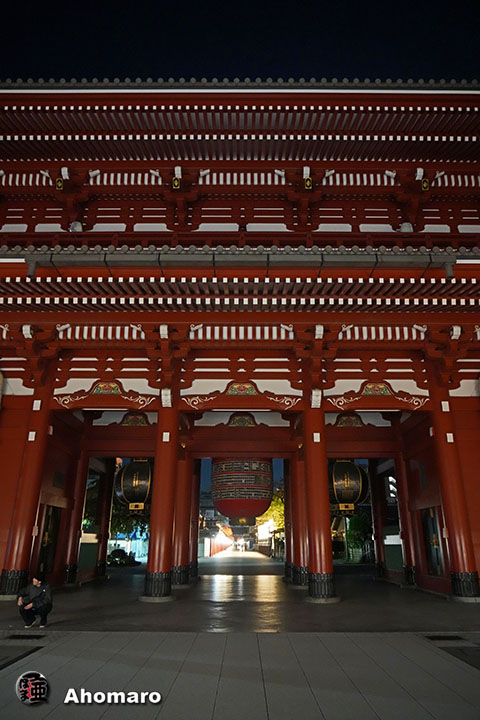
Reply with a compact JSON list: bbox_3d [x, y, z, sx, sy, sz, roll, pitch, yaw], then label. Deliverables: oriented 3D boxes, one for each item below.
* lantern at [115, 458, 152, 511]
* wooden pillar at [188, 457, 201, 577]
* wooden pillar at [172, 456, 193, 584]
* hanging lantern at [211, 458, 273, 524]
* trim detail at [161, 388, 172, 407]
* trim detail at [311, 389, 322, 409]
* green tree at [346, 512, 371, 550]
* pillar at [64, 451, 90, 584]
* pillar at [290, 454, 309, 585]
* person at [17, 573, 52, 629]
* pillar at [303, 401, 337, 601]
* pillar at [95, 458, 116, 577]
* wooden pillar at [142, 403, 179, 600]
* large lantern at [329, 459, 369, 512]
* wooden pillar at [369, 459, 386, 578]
[{"bbox_3d":[-4.304,5.383,20.919,2.250,2.750,2.100,0,-21,0],"label":"lantern"},{"bbox_3d":[-2.245,7.316,22.310,0.720,5.300,0.720,0,-21,0],"label":"wooden pillar"},{"bbox_3d":[-2.265,5.985,18.323,0.730,4.900,0.730,0,-21,0],"label":"wooden pillar"},{"bbox_3d":[0.093,5.299,20.922,2.680,3.650,2.680,0,-21,0],"label":"hanging lantern"},{"bbox_3d":[-2.304,1.221,15.153,0.290,0.560,0.250,0,-21,0],"label":"trim detail"},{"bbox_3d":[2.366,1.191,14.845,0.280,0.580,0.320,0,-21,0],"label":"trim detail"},{"bbox_3d":[10.075,14.660,40.366,2.400,3.600,2.400,0,-21,0],"label":"green tree"},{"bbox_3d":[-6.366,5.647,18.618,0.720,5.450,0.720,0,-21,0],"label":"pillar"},{"bbox_3d":[2.354,6.000,18.296,0.730,4.900,0.730,0,-21,0],"label":"pillar"},{"bbox_3d":[-3.883,4.545,9.110,0.560,0.920,0.600,-8,-23,20],"label":"person"},{"bbox_3d":[2.338,4.013,14.416,0.740,5.800,0.740,0,-21,0],"label":"pillar"},{"bbox_3d":[-6.340,6.987,22.531,0.720,5.750,0.720,0,-21,0],"label":"pillar"},{"bbox_3d":[-2.282,4.022,14.434,0.740,5.750,0.740,0,-21,0],"label":"wooden pillar"},{"bbox_3d":[4.430,5.401,20.855,2.250,2.750,2.100,0,-21,0],"label":"large lantern"},{"bbox_3d":[6.497,7.320,22.267,0.720,5.350,0.720,0,-21,0],"label":"wooden pillar"}]

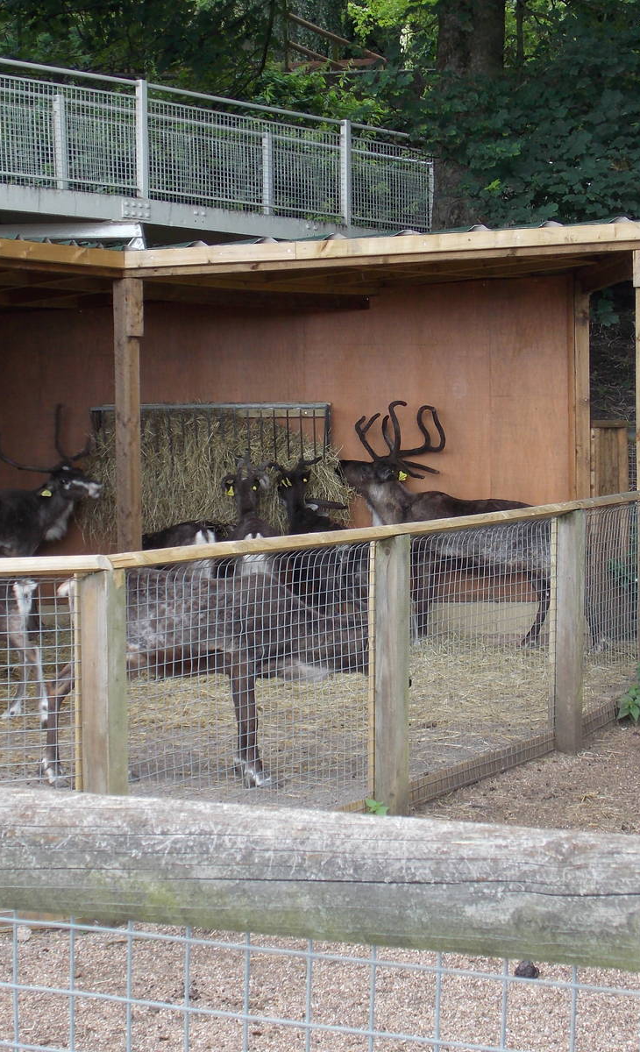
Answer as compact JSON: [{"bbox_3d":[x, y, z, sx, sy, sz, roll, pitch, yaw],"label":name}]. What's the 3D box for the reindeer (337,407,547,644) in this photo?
[{"bbox_3d":[0.920,0.000,11.900,1.700,1.570,0.600,0,4,12],"label":"reindeer"}]

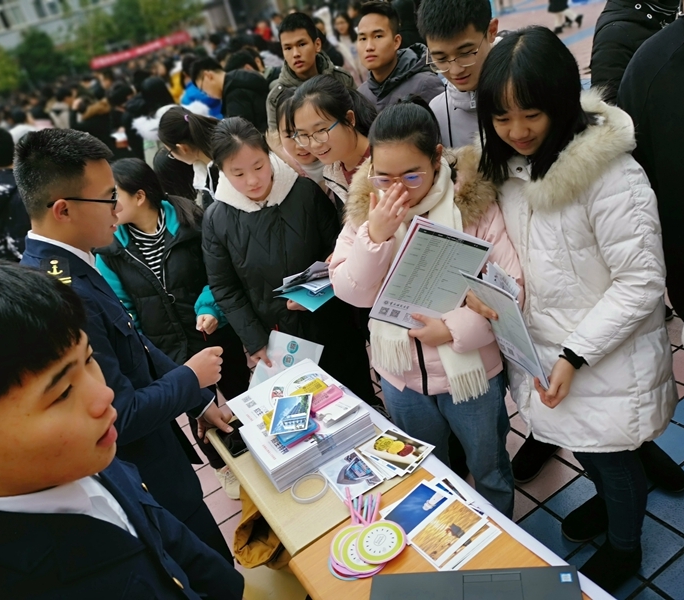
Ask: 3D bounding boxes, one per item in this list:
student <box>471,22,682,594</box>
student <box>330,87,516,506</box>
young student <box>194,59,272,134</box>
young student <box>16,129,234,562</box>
[{"bbox_3d":[0.598,0.093,1.620,0.430,1.540,0.540,-31,28,-26],"label":"student"},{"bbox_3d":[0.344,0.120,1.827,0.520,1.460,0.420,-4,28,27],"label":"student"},{"bbox_3d":[-0.376,-0.605,3.597,0.420,1.610,0.500,-14,25,9],"label":"young student"},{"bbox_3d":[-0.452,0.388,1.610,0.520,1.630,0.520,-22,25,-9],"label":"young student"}]

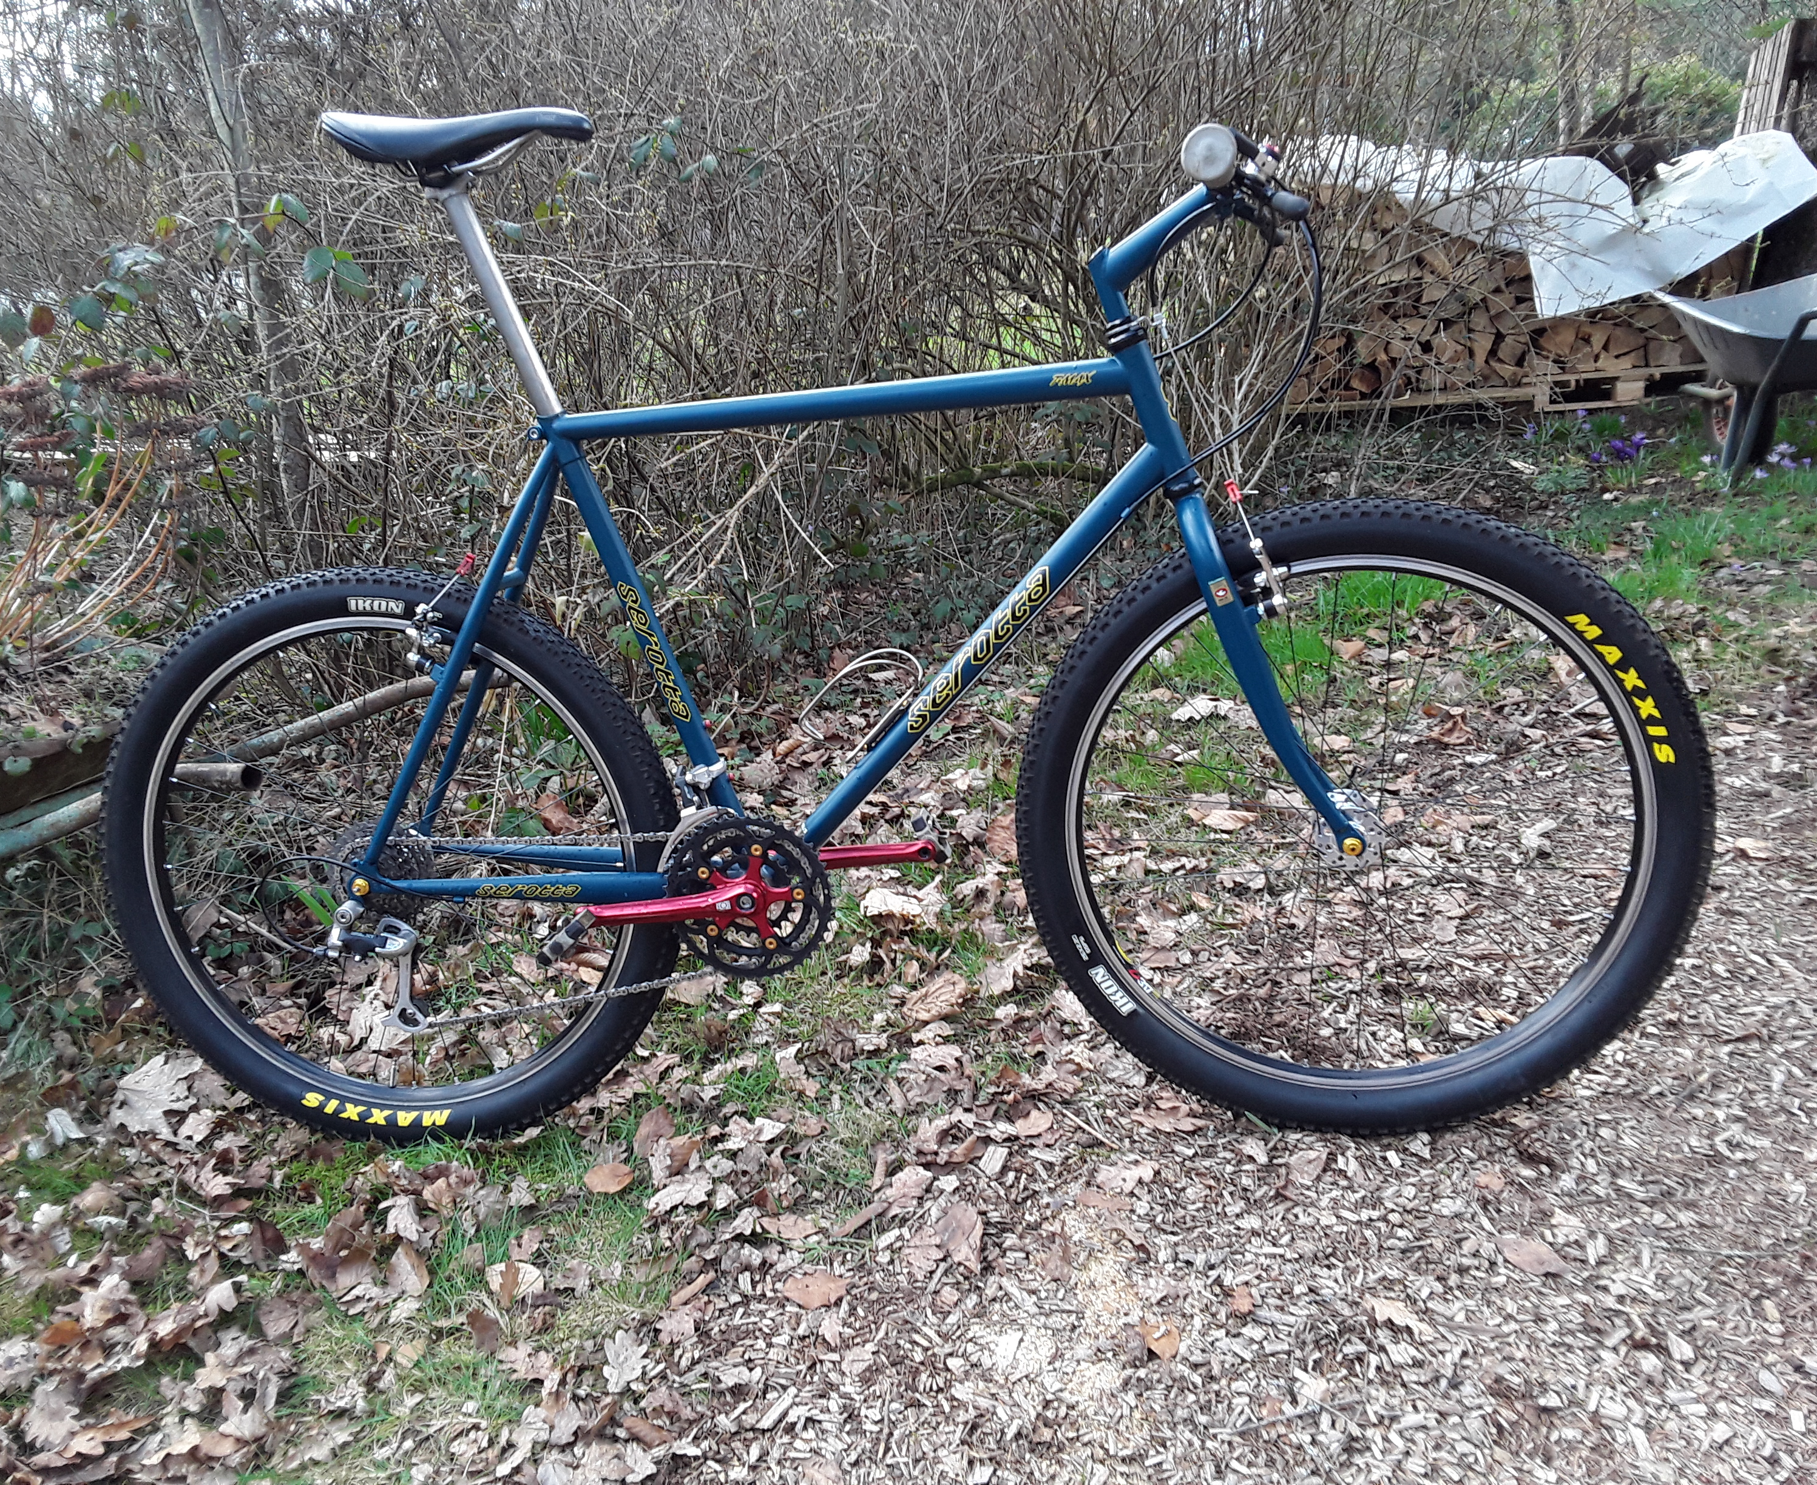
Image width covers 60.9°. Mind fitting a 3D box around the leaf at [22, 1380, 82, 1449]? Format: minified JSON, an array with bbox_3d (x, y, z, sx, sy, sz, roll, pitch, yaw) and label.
[{"bbox_3d":[-0.724,0.567,1.304,0.050,0.030,0.070,-13,15,-32],"label":"leaf"}]

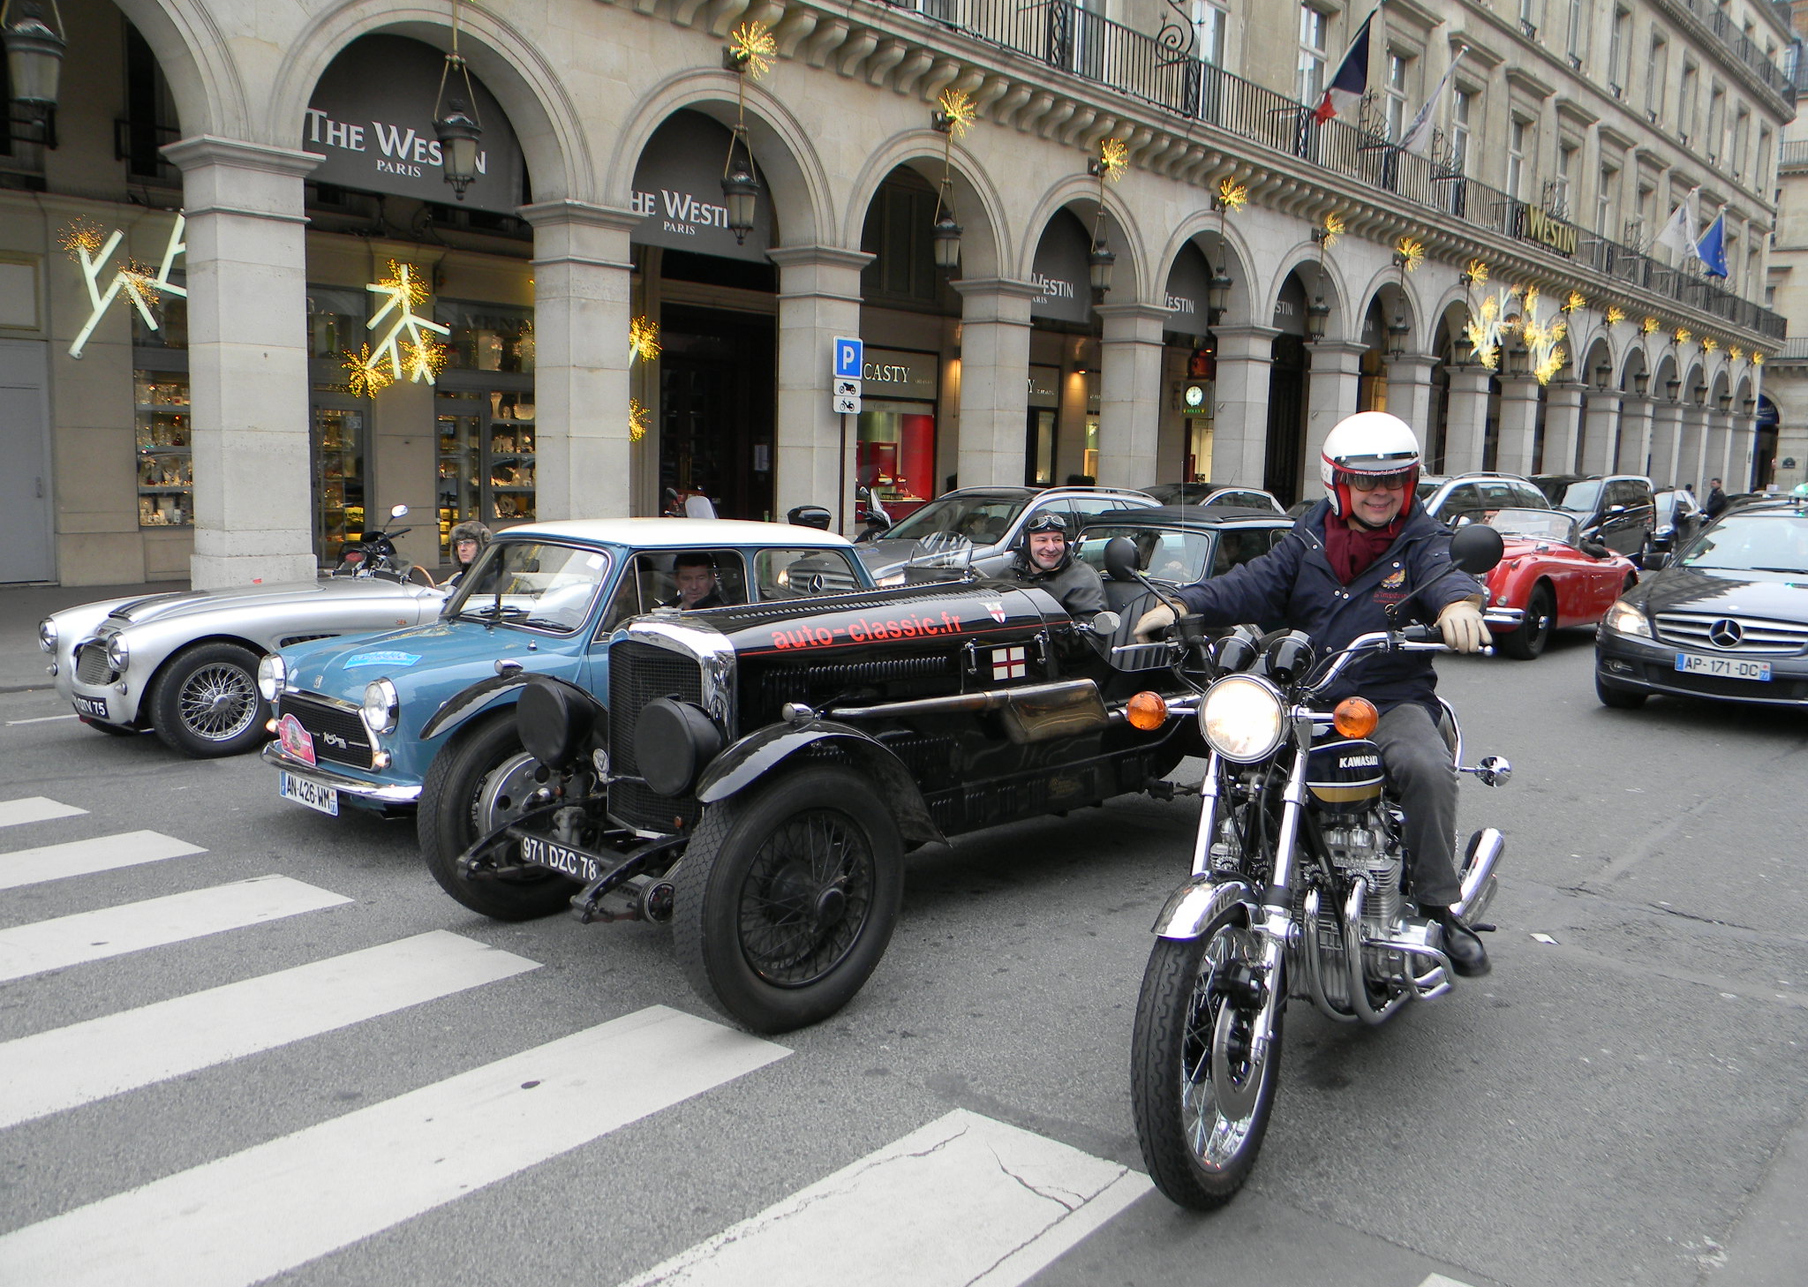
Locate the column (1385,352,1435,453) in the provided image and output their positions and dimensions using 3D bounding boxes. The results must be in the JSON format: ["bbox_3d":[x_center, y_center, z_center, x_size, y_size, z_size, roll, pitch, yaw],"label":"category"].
[{"bbox_3d":[9.907,-3.841,29.360,0.821,3.780,0.921,8,9,41],"label":"column"}]

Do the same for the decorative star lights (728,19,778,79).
[{"bbox_3d":[-1.545,-6.039,14.848,0.380,0.620,0.560,8,9,41],"label":"decorative star lights"}]

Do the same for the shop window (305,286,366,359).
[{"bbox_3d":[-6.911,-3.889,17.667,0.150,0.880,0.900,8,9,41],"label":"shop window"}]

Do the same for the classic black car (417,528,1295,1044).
[{"bbox_3d":[0.259,0.261,5.690,1.680,1.360,4.300,8,10,44],"label":"classic black car"}]

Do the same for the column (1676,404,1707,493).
[{"bbox_3d":[25.186,-5.615,46.746,0.821,3.780,0.921,8,9,41],"label":"column"}]

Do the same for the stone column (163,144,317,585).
[{"bbox_3d":[-5.371,-2.067,11.974,0.821,3.780,0.921,8,9,41],"label":"stone column"}]

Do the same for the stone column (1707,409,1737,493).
[{"bbox_3d":[29.281,-6.226,52.681,0.867,4.125,1.039,8,9,41],"label":"stone column"}]

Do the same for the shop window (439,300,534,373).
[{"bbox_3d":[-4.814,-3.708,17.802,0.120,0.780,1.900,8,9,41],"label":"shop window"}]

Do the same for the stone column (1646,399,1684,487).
[{"bbox_3d":[24.594,-5.720,47.316,0.845,4.013,1.012,8,9,41],"label":"stone column"}]

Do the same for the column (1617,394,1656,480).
[{"bbox_3d":[22.490,-5.472,45.075,0.867,4.125,1.039,8,9,41],"label":"column"}]

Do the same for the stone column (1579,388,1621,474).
[{"bbox_3d":[20.219,-5.219,42.531,0.867,4.125,1.039,8,9,41],"label":"stone column"}]

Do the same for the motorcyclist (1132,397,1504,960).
[{"bbox_3d":[1.067,0.128,3.597,0.800,1.400,0.820,6,8,31],"label":"motorcyclist"}]

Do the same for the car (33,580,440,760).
[{"bbox_3d":[-3.336,-0.088,9.403,1.530,1.080,3.900,8,9,41],"label":"car"}]

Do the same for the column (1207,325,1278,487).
[{"bbox_3d":[6.019,-3.588,26.202,0.845,4.013,1.012,8,9,41],"label":"column"}]

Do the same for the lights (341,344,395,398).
[{"bbox_3d":[-5.619,-2.858,15.331,0.500,0.560,0.560,8,9,41],"label":"lights"}]

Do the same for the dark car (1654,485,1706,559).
[{"bbox_3d":[17.227,-2.773,33.610,1.700,1.450,3.950,8,9,41],"label":"dark car"}]

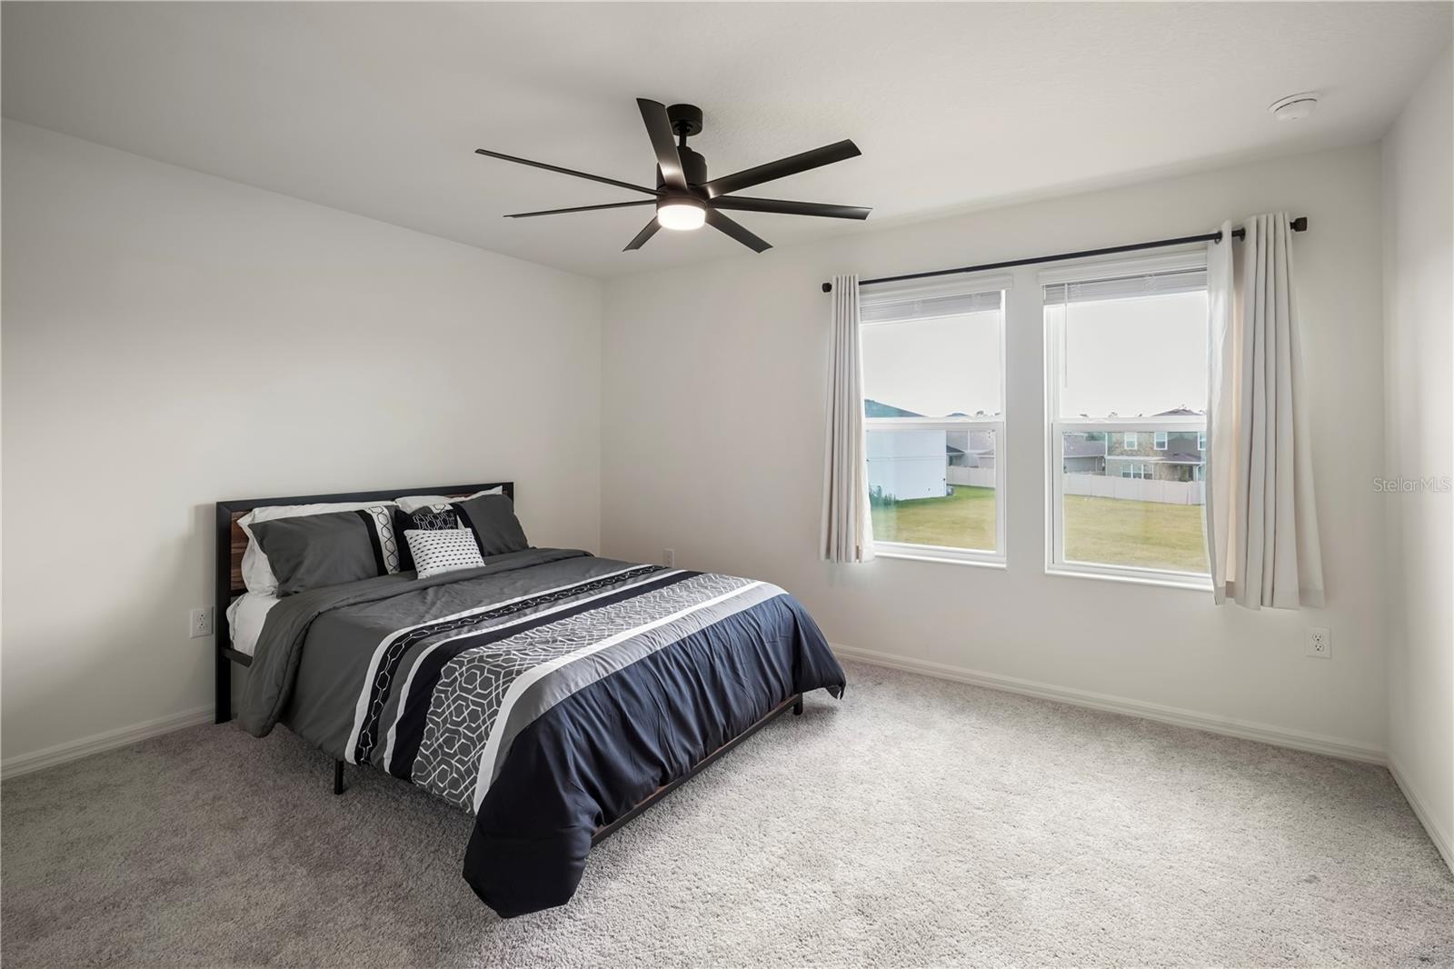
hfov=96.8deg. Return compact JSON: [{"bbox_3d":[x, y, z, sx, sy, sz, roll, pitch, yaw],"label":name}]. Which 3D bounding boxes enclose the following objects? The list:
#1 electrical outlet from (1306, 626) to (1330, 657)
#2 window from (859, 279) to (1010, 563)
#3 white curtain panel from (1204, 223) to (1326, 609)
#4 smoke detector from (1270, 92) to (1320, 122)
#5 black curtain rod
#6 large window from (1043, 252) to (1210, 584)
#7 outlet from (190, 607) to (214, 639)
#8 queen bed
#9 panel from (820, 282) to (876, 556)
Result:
[{"bbox_3d":[2.388,0.641,2.606,0.073,0.122,0.012,2,3,34],"label":"electrical outlet"},{"bbox_3d":[1.063,-0.338,3.546,0.875,1.490,0.090,2,3,34],"label":"window"},{"bbox_3d":[2.196,-0.292,2.642,0.365,1.610,0.130,2,3,34],"label":"white curtain panel"},{"bbox_3d":[1.951,-1.297,2.222,0.134,0.040,0.134,2,3,34],"label":"smoke detector"},{"bbox_3d":[1.445,-1.091,3.185,2.128,0.060,0.095,2,3,34],"label":"black curtain rod"},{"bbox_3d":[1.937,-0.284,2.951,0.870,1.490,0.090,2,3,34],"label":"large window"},{"bbox_3d":[-2.326,0.617,2.866,0.012,0.124,0.076,2,3,34],"label":"outlet"},{"bbox_3d":[-0.920,0.574,2.888,2.250,0.965,1.670,2,3,34],"label":"queen bed"},{"bbox_3d":[0.689,-0.368,3.680,0.325,1.645,0.130,2,3,34],"label":"panel"}]

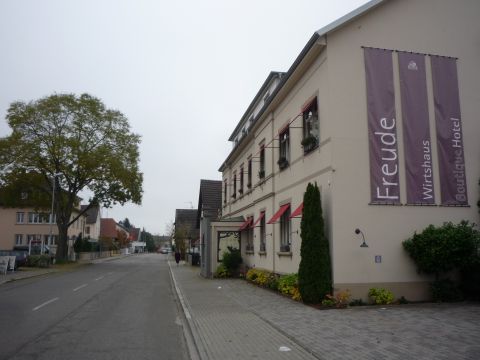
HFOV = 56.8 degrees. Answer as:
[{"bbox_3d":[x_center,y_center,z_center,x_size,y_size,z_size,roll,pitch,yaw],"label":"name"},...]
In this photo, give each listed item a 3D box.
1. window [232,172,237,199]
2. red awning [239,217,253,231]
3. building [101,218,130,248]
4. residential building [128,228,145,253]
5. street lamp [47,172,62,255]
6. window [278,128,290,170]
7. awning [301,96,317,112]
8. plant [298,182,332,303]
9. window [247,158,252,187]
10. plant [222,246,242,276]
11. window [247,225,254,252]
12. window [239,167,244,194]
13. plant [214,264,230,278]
[{"bbox_3d":[-0.321,0.464,31.260,0.200,1.800,1.050,1,-9,-10],"label":"window"},{"bbox_3d":[0.338,2.615,26.547,0.620,0.800,1.950,2,-9,-10],"label":"red awning"},{"bbox_3d":[-30.368,12.390,96.497,11.000,8.400,11.000,0,-9,0],"label":"building"},{"bbox_3d":[-30.624,16.916,122.448,8.500,7.400,10.000,0,-9,0],"label":"residential building"},{"bbox_3d":[-16.221,3.455,39.244,0.950,8.050,0.300,1,-9,-10],"label":"street lamp"},{"bbox_3d":[1.881,-1.305,18.558,0.200,1.780,1.520,1,-9,-10],"label":"window"},{"bbox_3d":[2.263,-2.436,16.026,0.650,0.780,1.500,2,-9,-10],"label":"awning"},{"bbox_3d":[2.243,1.819,13.403,1.020,3.580,1.020,1,-9,-10],"label":"plant"},{"bbox_3d":[0.664,-0.352,27.049,0.200,1.780,1.100,2,-9,-10],"label":"window"},{"bbox_3d":[-0.454,4.955,26.878,1.200,1.800,1.200,2,-9,-10],"label":"plant"},{"bbox_3d":[0.603,3.220,25.415,0.200,1.750,1.650,1,-9,-10],"label":"window"},{"bbox_3d":[0.191,0.069,29.777,0.200,1.780,1.080,2,-9,-10],"label":"window"},{"bbox_3d":[-0.895,4.681,22.700,0.750,0.700,0.800,1,-9,-10],"label":"plant"}]

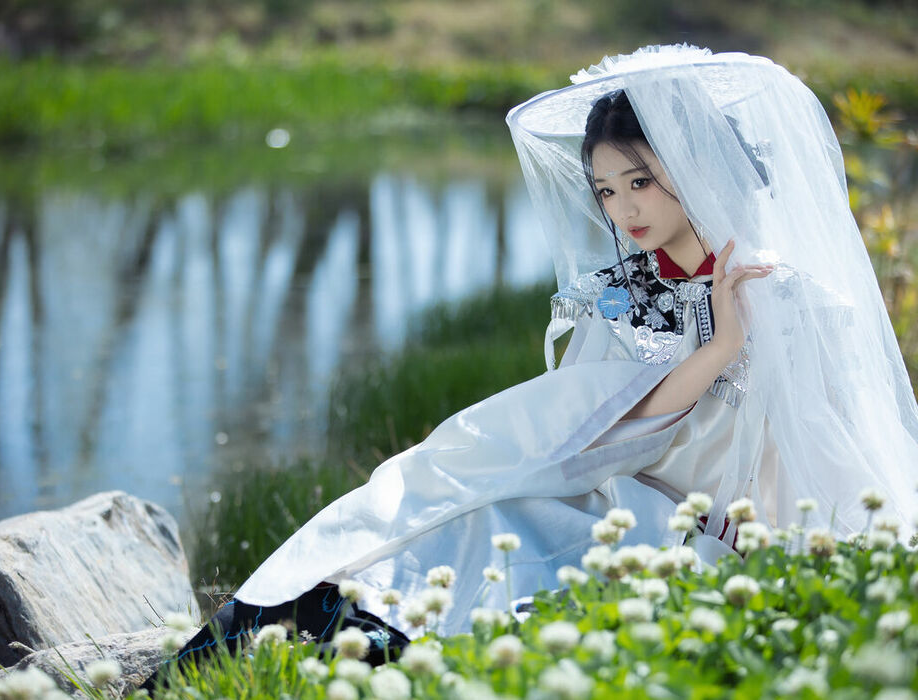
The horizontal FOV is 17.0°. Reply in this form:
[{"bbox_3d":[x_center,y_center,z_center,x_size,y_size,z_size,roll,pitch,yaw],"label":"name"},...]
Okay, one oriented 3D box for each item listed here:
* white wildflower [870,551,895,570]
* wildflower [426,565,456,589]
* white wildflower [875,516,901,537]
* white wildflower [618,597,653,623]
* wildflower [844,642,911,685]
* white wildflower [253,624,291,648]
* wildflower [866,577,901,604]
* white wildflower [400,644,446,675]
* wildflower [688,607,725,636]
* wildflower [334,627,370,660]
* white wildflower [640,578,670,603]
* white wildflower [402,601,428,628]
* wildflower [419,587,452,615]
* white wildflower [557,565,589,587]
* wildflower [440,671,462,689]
[{"bbox_3d":[0.577,0.287,4.170,0.032,0.026,0.031,0,7,0],"label":"white wildflower"},{"bbox_3d":[-0.022,0.287,3.887,0.035,0.029,0.035,0,7,0],"label":"wildflower"},{"bbox_3d":[0.553,0.228,3.950,0.032,0.024,0.031,0,7,0],"label":"white wildflower"},{"bbox_3d":[0.207,0.305,3.600,0.038,0.028,0.037,0,7,0],"label":"white wildflower"},{"bbox_3d":[0.403,0.302,2.950,0.051,0.034,0.050,0,7,0],"label":"wildflower"},{"bbox_3d":[-0.254,0.388,4.150,0.050,0.031,0.049,0,7,0],"label":"white wildflower"},{"bbox_3d":[0.557,0.316,4.020,0.043,0.035,0.042,0,7,0],"label":"wildflower"},{"bbox_3d":[-0.045,0.389,3.850,0.056,0.037,0.046,0,6,0],"label":"white wildflower"},{"bbox_3d":[0.317,0.347,3.920,0.045,0.037,0.043,0,7,0],"label":"wildflower"},{"bbox_3d":[-0.143,0.393,4.100,0.047,0.044,0.047,0,6,0],"label":"wildflower"},{"bbox_3d":[0.237,0.292,3.720,0.032,0.027,0.031,0,7,0],"label":"white wildflower"},{"bbox_3d":[-0.056,0.341,3.950,0.032,0.034,0.031,0,7,0],"label":"white wildflower"},{"bbox_3d":[-0.029,0.306,3.746,0.038,0.033,0.038,0,7,0],"label":"wildflower"},{"bbox_3d":[0.158,0.314,4.250,0.043,0.032,0.042,0,7,0],"label":"white wildflower"},{"bbox_3d":[-0.009,0.407,3.780,0.026,0.021,0.026,0,7,0],"label":"wildflower"}]

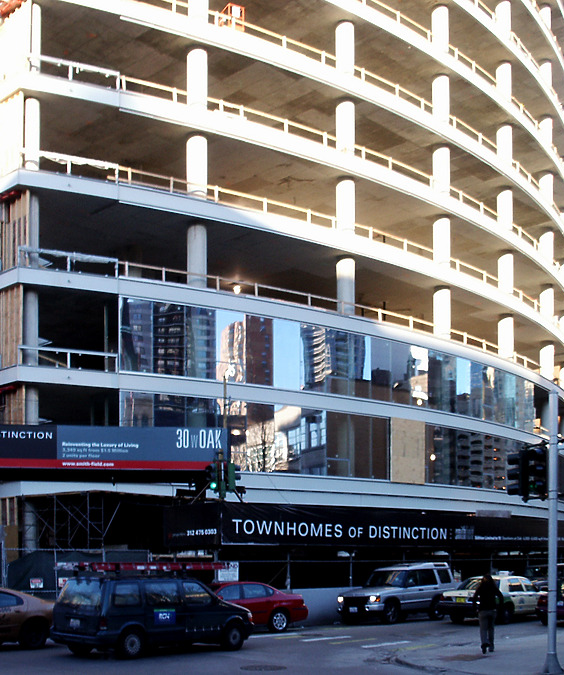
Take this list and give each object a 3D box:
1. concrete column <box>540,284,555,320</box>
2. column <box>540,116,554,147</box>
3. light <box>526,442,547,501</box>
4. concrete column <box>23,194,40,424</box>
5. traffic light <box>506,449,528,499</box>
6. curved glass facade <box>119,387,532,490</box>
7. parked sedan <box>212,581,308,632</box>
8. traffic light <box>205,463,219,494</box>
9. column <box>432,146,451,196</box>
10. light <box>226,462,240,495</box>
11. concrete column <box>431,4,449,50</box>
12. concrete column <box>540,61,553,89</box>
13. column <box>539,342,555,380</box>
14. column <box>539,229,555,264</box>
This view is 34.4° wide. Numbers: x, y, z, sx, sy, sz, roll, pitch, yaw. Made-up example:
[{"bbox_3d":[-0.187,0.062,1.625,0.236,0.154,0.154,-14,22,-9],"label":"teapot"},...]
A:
[{"bbox_3d":[15.551,-1.581,53.300,0.800,2.950,0.800,-8,-12,43],"label":"concrete column"},{"bbox_3d":[15.725,-11.631,54.000,0.800,2.950,0.800,-8,-12,43],"label":"column"},{"bbox_3d":[4.427,2.327,15.800,0.300,0.950,0.340,-4,-6,37],"label":"light"},{"bbox_3d":[-9.513,-0.989,34.600,0.620,9.000,0.620,-2,-9,-1],"label":"concrete column"},{"bbox_3d":[4.094,2.361,15.800,0.400,0.860,0.300,-10,-15,40],"label":"traffic light"},{"bbox_3d":[4.260,4.750,38.400,24.500,2.750,1.900,9,-14,-40],"label":"curved glass facade"},{"bbox_3d":[-1.613,7.493,25.300,1.850,1.460,5.050,-8,-12,43],"label":"parked sedan"},{"bbox_3d":[-2.045,4.091,26.400,0.300,0.900,0.340,-4,-7,40],"label":"traffic light"},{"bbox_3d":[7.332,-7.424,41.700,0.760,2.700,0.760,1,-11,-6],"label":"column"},{"bbox_3d":[-1.396,4.045,26.200,0.300,0.860,0.340,-10,-17,38],"label":"light"},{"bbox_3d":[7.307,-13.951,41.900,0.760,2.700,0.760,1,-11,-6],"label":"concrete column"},{"bbox_3d":[15.812,-15.065,54.400,0.800,2.950,0.800,-8,-12,43],"label":"concrete column"},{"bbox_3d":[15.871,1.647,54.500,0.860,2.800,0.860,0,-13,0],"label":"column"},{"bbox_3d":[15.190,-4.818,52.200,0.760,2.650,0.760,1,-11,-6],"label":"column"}]

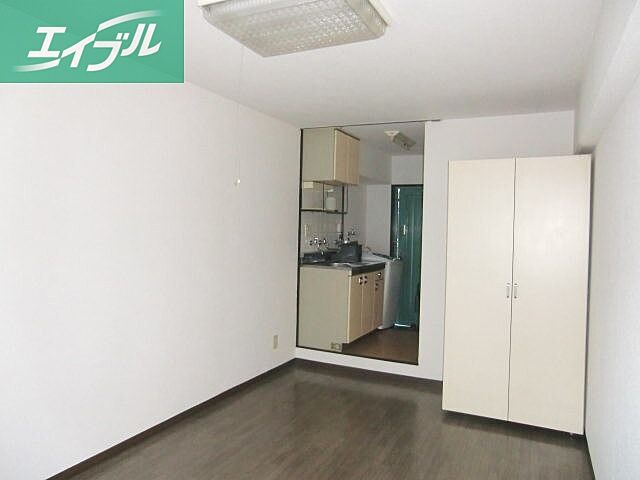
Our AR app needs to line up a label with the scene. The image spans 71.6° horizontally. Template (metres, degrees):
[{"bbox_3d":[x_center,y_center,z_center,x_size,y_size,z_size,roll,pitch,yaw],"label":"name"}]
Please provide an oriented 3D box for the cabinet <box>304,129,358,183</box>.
[{"bbox_3d":[0.145,-0.859,4.780,0.340,0.507,0.656,2,1,27],"label":"cabinet"}]

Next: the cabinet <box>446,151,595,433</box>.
[{"bbox_3d":[1.456,0.361,3.320,0.893,1.852,0.587,2,1,27],"label":"cabinet"}]

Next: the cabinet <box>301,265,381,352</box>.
[{"bbox_3d":[0.292,0.683,4.953,0.527,0.831,1.085,2,1,27],"label":"cabinet"}]

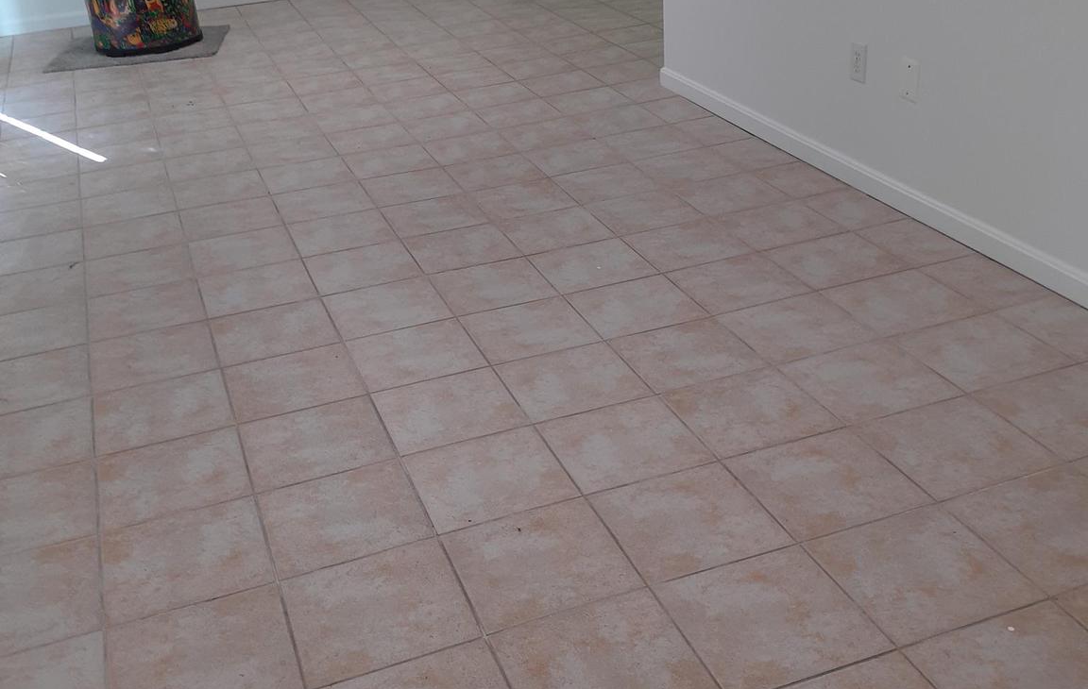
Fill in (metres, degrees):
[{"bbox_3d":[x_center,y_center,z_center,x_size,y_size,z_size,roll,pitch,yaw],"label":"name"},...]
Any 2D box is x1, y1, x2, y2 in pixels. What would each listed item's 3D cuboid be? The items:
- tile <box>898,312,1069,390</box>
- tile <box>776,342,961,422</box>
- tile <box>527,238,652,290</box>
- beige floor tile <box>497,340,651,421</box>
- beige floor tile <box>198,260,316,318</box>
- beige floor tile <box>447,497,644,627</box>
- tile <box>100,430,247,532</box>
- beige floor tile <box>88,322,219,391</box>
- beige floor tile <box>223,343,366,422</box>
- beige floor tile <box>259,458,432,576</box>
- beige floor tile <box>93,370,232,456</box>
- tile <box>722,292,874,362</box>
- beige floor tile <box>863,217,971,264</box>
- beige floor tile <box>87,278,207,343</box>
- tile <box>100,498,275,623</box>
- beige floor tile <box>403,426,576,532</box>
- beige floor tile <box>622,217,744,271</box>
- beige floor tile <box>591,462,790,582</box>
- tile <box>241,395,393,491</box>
[{"bbox_3d":[1.044,0.020,2.740,0.305,0.010,0.294,-13,30,-17],"label":"tile"},{"bbox_3d":[0.747,0.088,2.615,0.302,0.010,0.297,-13,29,-17],"label":"tile"},{"bbox_3d":[0.138,-0.237,3.349,0.308,0.010,0.305,-13,29,-17],"label":"tile"},{"bbox_3d":[0.064,0.090,2.747,0.308,0.010,0.305,-13,29,-17],"label":"beige floor tile"},{"bbox_3d":[-0.834,-0.163,3.281,0.303,0.010,0.303,-13,29,-16],"label":"beige floor tile"},{"bbox_3d":[-0.009,0.416,2.129,0.305,0.010,0.294,-13,30,-17],"label":"beige floor tile"},{"bbox_3d":[-0.799,0.287,2.433,0.303,0.010,0.303,-13,29,-16],"label":"tile"},{"bbox_3d":[-1.018,0.032,2.943,0.305,0.010,0.294,-13,30,-17],"label":"beige floor tile"},{"bbox_3d":[-0.616,0.092,2.778,0.305,0.012,0.302,-13,30,-17],"label":"beige floor tile"},{"bbox_3d":[-0.403,0.349,2.278,0.305,0.012,0.302,-13,30,-17],"label":"beige floor tile"},{"bbox_3d":[-0.907,0.159,2.686,0.303,0.010,0.303,-13,29,-16],"label":"beige floor tile"},{"bbox_3d":[0.647,-0.042,2.898,0.305,0.010,0.294,-13,30,-17],"label":"tile"},{"bbox_3d":[1.101,-0.301,3.356,0.258,0.010,0.305,-13,29,-17],"label":"beige floor tile"},{"bbox_3d":[-1.109,-0.096,3.167,0.302,0.010,0.297,-13,29,-17],"label":"beige floor tile"},{"bbox_3d":[-0.702,0.419,2.222,0.308,0.010,0.305,-13,29,-17],"label":"tile"},{"bbox_3d":[-0.115,0.282,2.356,0.303,0.010,0.303,-13,29,-16],"label":"beige floor tile"},{"bbox_3d":[0.429,-0.297,3.379,0.303,0.010,0.303,-13,29,-16],"label":"beige floor tile"},{"bbox_3d":[0.281,0.350,2.234,0.308,0.010,0.305,-13,29,-17],"label":"beige floor tile"},{"bbox_3d":[-0.505,0.220,2.509,0.302,0.010,0.297,-13,29,-17],"label":"tile"}]

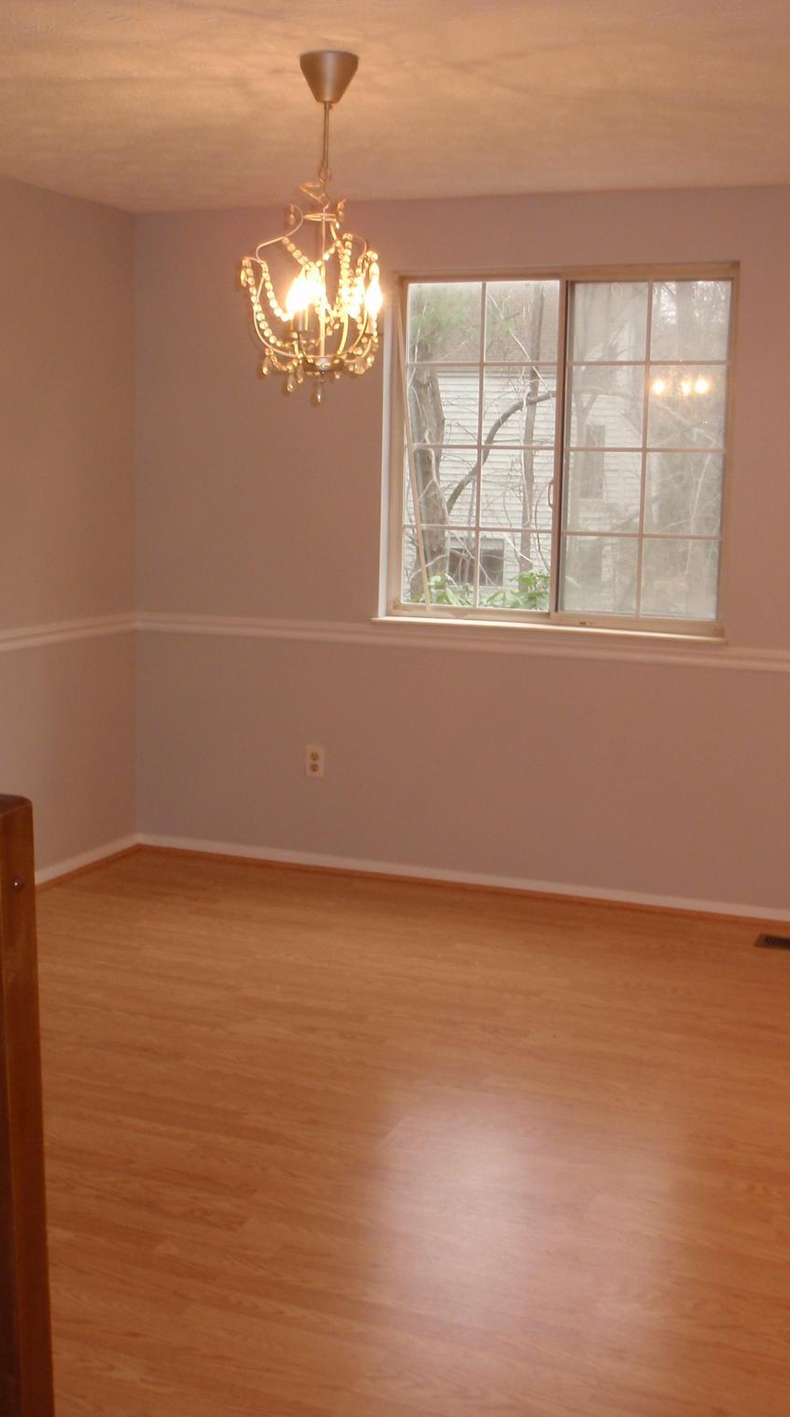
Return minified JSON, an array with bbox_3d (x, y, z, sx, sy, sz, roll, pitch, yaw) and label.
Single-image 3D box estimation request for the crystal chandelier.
[{"bbox_3d":[-0.179,-1.062,3.419,0.330,0.747,0.330,1,9,0],"label":"crystal chandelier"}]

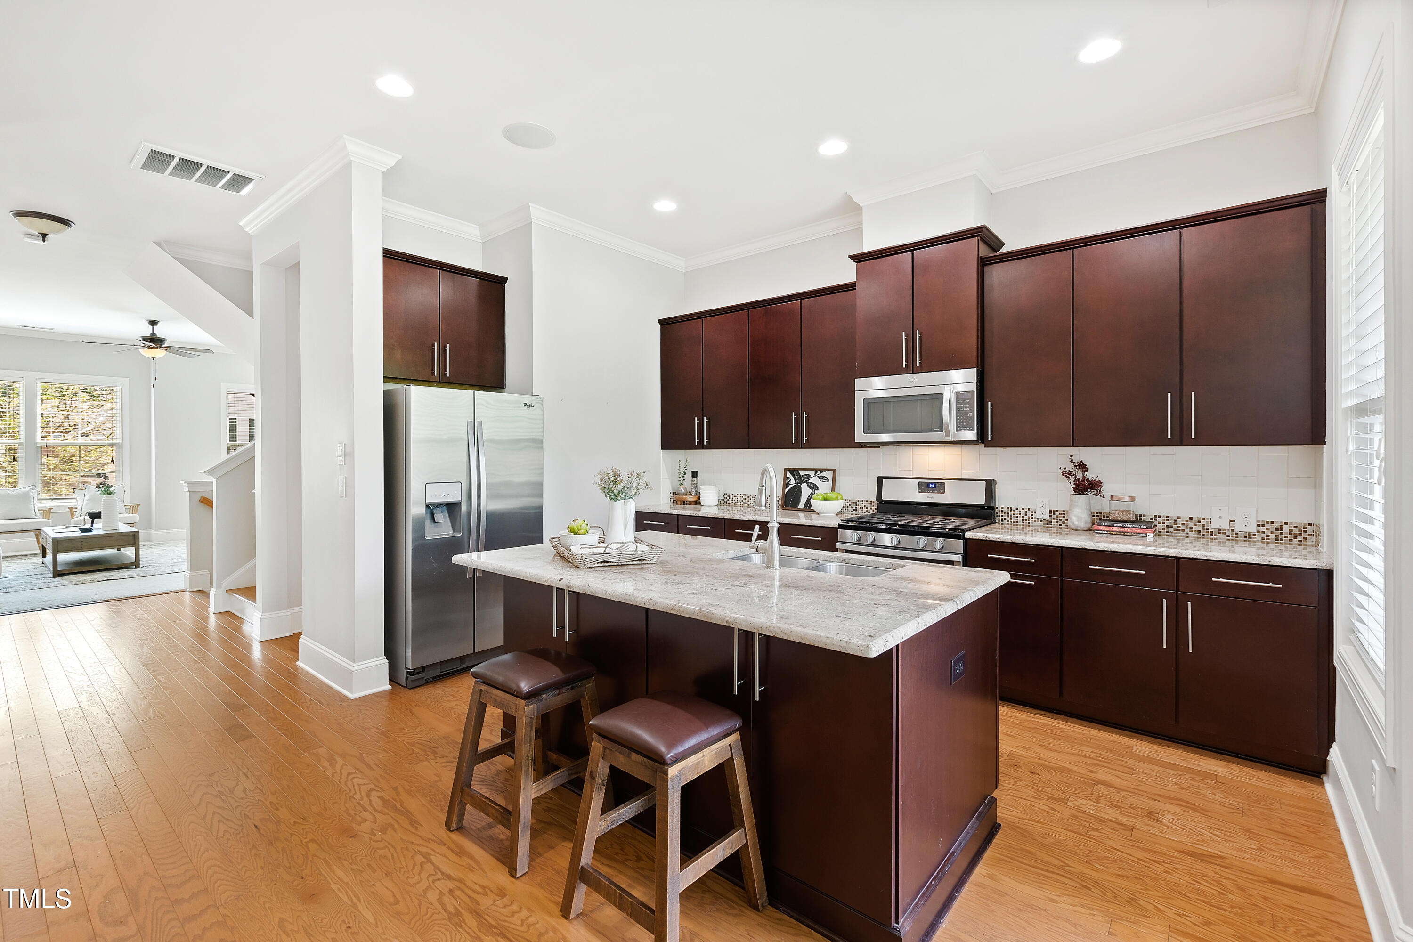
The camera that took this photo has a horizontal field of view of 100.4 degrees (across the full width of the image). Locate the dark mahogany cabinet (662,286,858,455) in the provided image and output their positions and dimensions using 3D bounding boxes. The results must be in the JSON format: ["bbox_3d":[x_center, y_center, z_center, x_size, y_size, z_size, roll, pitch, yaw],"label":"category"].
[{"bbox_3d":[0.425,-0.754,4.829,1.971,1.154,0.365,1,1,41],"label":"dark mahogany cabinet"}]

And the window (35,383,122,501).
[{"bbox_3d":[-9.174,-0.411,8.637,0.102,1.707,0.865,1,1,40],"label":"window"}]

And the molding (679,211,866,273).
[{"bbox_3d":[0.501,-1.845,4.776,1.870,0.088,0.083,1,1,40],"label":"molding"}]

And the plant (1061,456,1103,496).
[{"bbox_3d":[2.061,0.030,3.228,0.205,0.212,0.155,1,1,40],"label":"plant"}]

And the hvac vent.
[{"bbox_3d":[-3.124,-1.836,3.625,0.427,0.031,0.548,1,1,40],"label":"hvac vent"}]

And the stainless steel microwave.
[{"bbox_3d":[1.445,-0.401,3.908,0.784,0.433,0.430,1,1,41],"label":"stainless steel microwave"}]

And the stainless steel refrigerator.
[{"bbox_3d":[-1.684,0.375,3.972,0.790,1.751,0.897,1,1,41],"label":"stainless steel refrigerator"}]

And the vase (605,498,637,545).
[{"bbox_3d":[-0.405,0.227,2.715,0.150,0.213,0.122,1,1,37],"label":"vase"}]

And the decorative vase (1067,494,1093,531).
[{"bbox_3d":[2.052,0.219,3.228,0.120,0.195,0.120,1,1,40],"label":"decorative vase"}]

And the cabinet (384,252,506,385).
[{"bbox_3d":[-1.955,-1.037,4.151,0.340,0.833,0.991,1,1,40],"label":"cabinet"}]

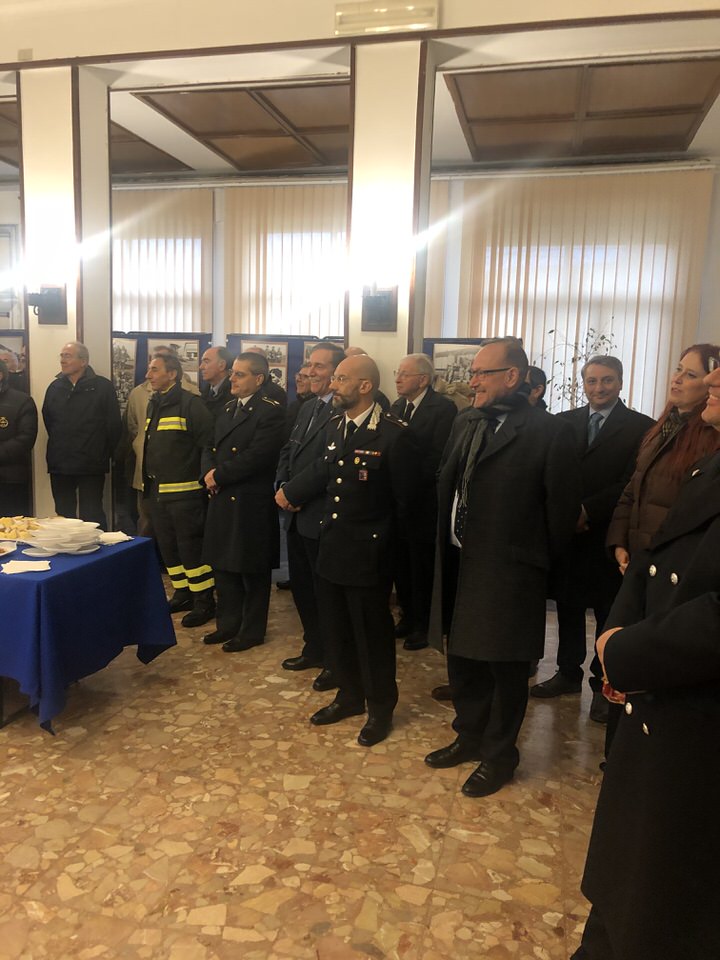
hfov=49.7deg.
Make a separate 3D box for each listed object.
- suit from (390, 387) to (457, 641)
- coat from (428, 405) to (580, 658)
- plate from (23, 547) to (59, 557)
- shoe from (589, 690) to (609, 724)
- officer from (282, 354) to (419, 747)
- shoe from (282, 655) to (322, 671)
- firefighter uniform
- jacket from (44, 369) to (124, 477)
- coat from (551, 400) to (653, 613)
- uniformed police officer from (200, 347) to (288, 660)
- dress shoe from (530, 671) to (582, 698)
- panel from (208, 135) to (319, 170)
[{"bbox_3d":[0.376,0.201,4.745,0.340,1.500,0.520,-6,11,-43],"label":"suit"},{"bbox_3d":[0.587,0.217,3.153,0.450,1.070,0.570,-3,10,-30],"label":"coat"},{"bbox_3d":[-1.482,0.338,3.670,0.210,0.020,0.210,2,7,0],"label":"plate"},{"bbox_3d":[1.231,1.106,3.884,0.105,0.110,0.300,5,8,22],"label":"shoe"},{"bbox_3d":[0.011,0.303,3.536,0.420,1.725,0.560,-6,11,-41],"label":"officer"},{"bbox_3d":[-0.292,0.991,4.348,0.290,0.110,0.105,-1,9,-20],"label":"shoe"},{"bbox_3d":[-1.141,0.057,5.042,0.370,1.750,0.540,-4,10,-39],"label":"firefighter uniform"},{"bbox_3d":[-2.012,-0.420,5.650,0.580,0.800,0.340,3,8,9],"label":"jacket"},{"bbox_3d":[1.186,0.120,3.892,0.540,1.040,0.340,8,10,40],"label":"coat"},{"bbox_3d":[-0.704,0.126,4.575,0.430,1.730,0.550,-6,11,-41],"label":"uniformed police officer"},{"bbox_3d":[1.053,1.070,4.122,0.295,0.110,0.105,-1,8,-18],"label":"dress shoe"},{"bbox_3d":[-0.935,-3.228,7.636,0.880,0.040,1.060,3,8,13],"label":"panel"}]

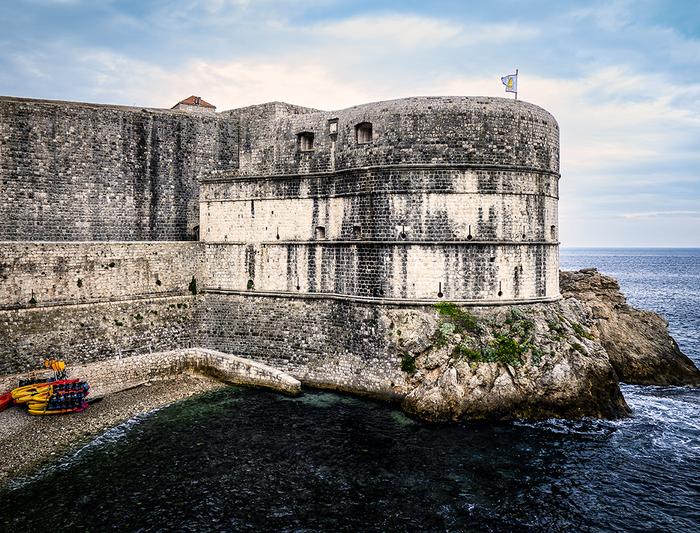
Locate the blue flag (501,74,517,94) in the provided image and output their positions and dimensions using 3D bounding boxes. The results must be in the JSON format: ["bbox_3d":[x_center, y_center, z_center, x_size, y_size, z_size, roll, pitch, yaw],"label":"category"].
[{"bbox_3d":[14.826,-16.992,56.000,1.450,1.750,0.350,1,2,18],"label":"blue flag"}]

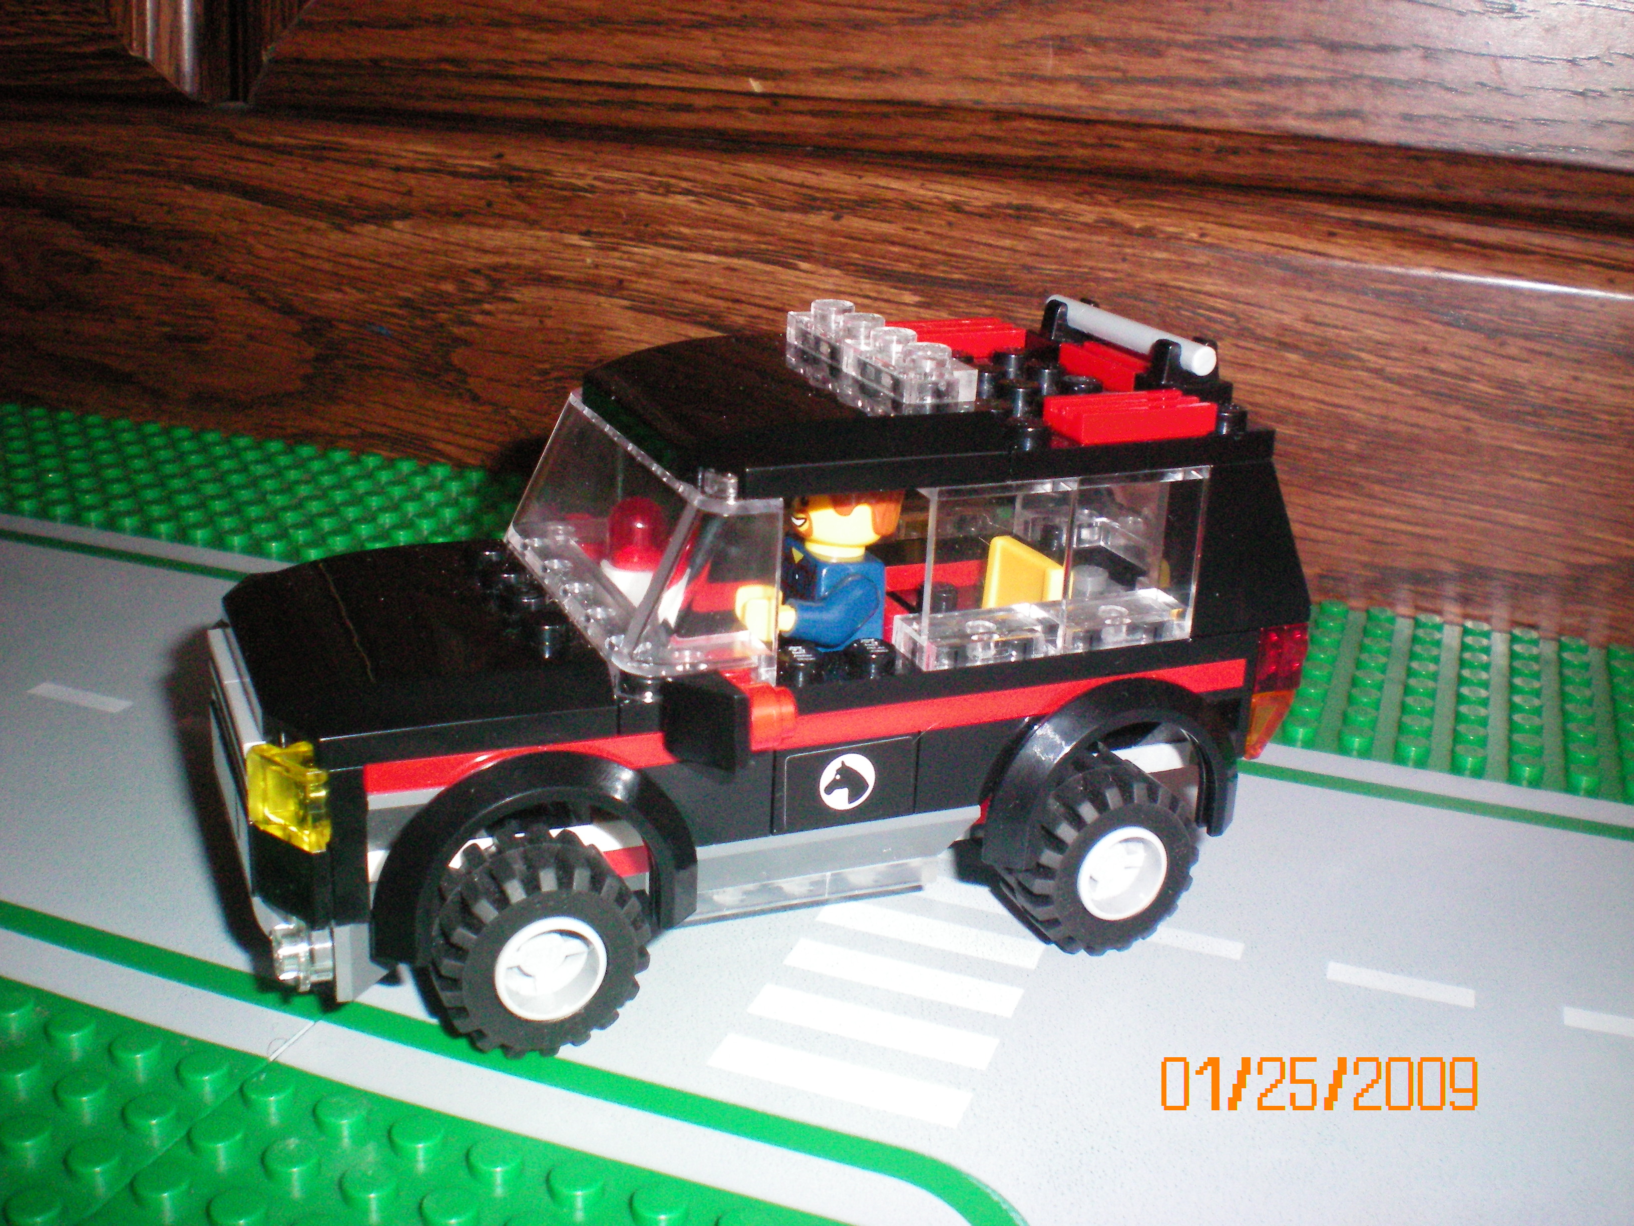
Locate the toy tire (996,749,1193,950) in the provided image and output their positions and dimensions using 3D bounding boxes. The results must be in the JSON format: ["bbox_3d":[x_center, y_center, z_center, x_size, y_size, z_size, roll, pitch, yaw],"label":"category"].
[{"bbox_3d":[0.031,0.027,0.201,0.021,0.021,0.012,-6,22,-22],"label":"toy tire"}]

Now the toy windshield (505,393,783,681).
[{"bbox_3d":[-0.020,-0.009,0.190,0.016,0.019,0.048,-6,22,-22],"label":"toy windshield"}]

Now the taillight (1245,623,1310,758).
[{"bbox_3d":[0.050,0.008,0.205,0.006,0.016,0.008,-6,22,-22],"label":"taillight"}]

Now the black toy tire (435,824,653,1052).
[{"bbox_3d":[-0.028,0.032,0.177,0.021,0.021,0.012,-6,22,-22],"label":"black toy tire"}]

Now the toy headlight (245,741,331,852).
[{"bbox_3d":[-0.048,0.017,0.164,0.006,0.008,0.008,-6,22,-22],"label":"toy headlight"}]

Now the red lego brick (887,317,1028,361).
[{"bbox_3d":[0.017,-0.034,0.221,0.016,0.003,0.008,-6,22,-22],"label":"red lego brick"}]

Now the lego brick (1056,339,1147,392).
[{"bbox_3d":[0.036,-0.028,0.208,0.008,0.003,0.016,-6,22,-22],"label":"lego brick"}]

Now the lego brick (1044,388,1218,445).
[{"bbox_3d":[0.032,-0.020,0.186,0.016,0.003,0.008,-6,22,-22],"label":"lego brick"}]

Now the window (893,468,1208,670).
[{"bbox_3d":[0.024,-0.006,0.188,0.032,0.019,0.008,-6,22,-22],"label":"window"}]

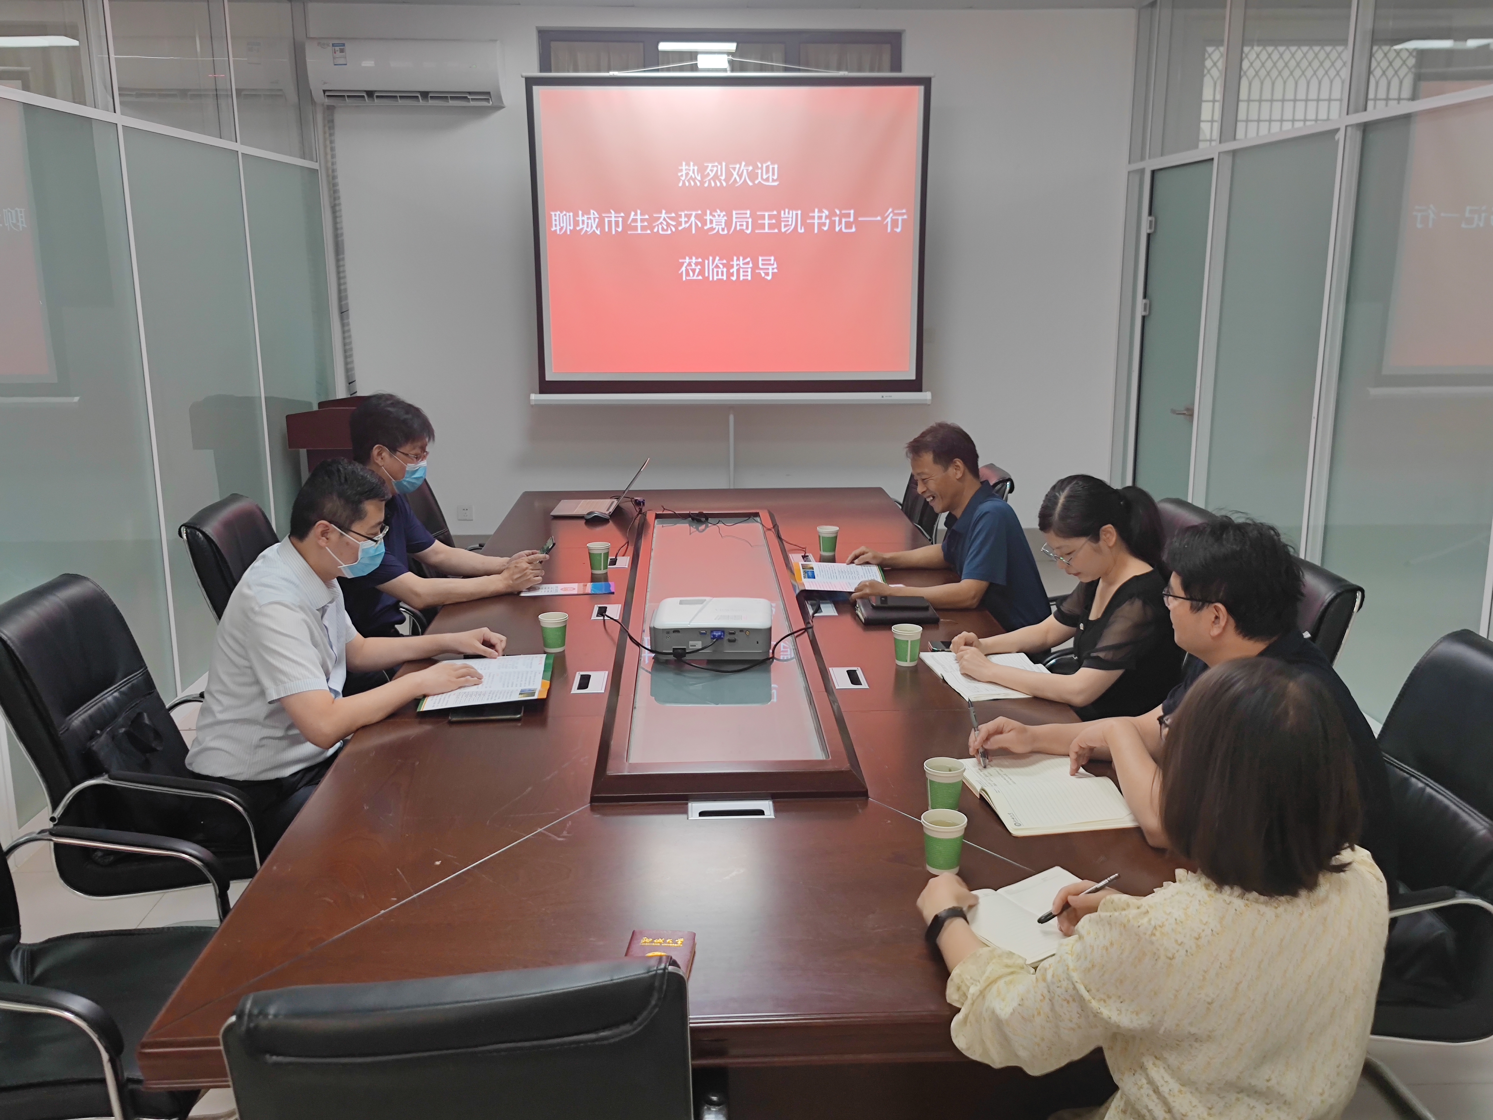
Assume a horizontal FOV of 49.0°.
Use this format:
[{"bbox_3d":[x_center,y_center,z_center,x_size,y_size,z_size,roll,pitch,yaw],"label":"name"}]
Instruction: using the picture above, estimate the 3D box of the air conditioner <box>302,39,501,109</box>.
[{"bbox_3d":[-1.747,-2.502,8.427,1.000,0.325,0.240,-1,12,-2],"label":"air conditioner"}]

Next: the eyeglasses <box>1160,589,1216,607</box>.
[{"bbox_3d":[0.766,0.061,2.820,0.140,0.045,0.140,3,12,14],"label":"eyeglasses"}]

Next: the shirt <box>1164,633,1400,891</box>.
[{"bbox_3d":[0.929,0.349,2.930,0.400,0.550,0.470,0,12,3],"label":"shirt"}]

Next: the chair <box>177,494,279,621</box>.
[{"bbox_3d":[-1.212,0.341,4.752,0.650,0.980,0.580,-1,12,-2],"label":"chair"}]

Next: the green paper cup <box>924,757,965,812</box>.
[{"bbox_3d":[0.342,0.387,2.820,0.072,0.086,0.072,0,12,0],"label":"green paper cup"}]

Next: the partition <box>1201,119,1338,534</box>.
[{"bbox_3d":[2.137,-0.672,6.824,0.070,2.100,1.350,-1,12,-2],"label":"partition"}]

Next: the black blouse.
[{"bbox_3d":[0.817,0.225,3.650,0.330,0.470,0.420,-3,12,-12],"label":"black blouse"}]

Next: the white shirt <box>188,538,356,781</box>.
[{"bbox_3d":[-1.030,0.212,3.570,0.390,0.540,0.460,0,12,1],"label":"white shirt"}]

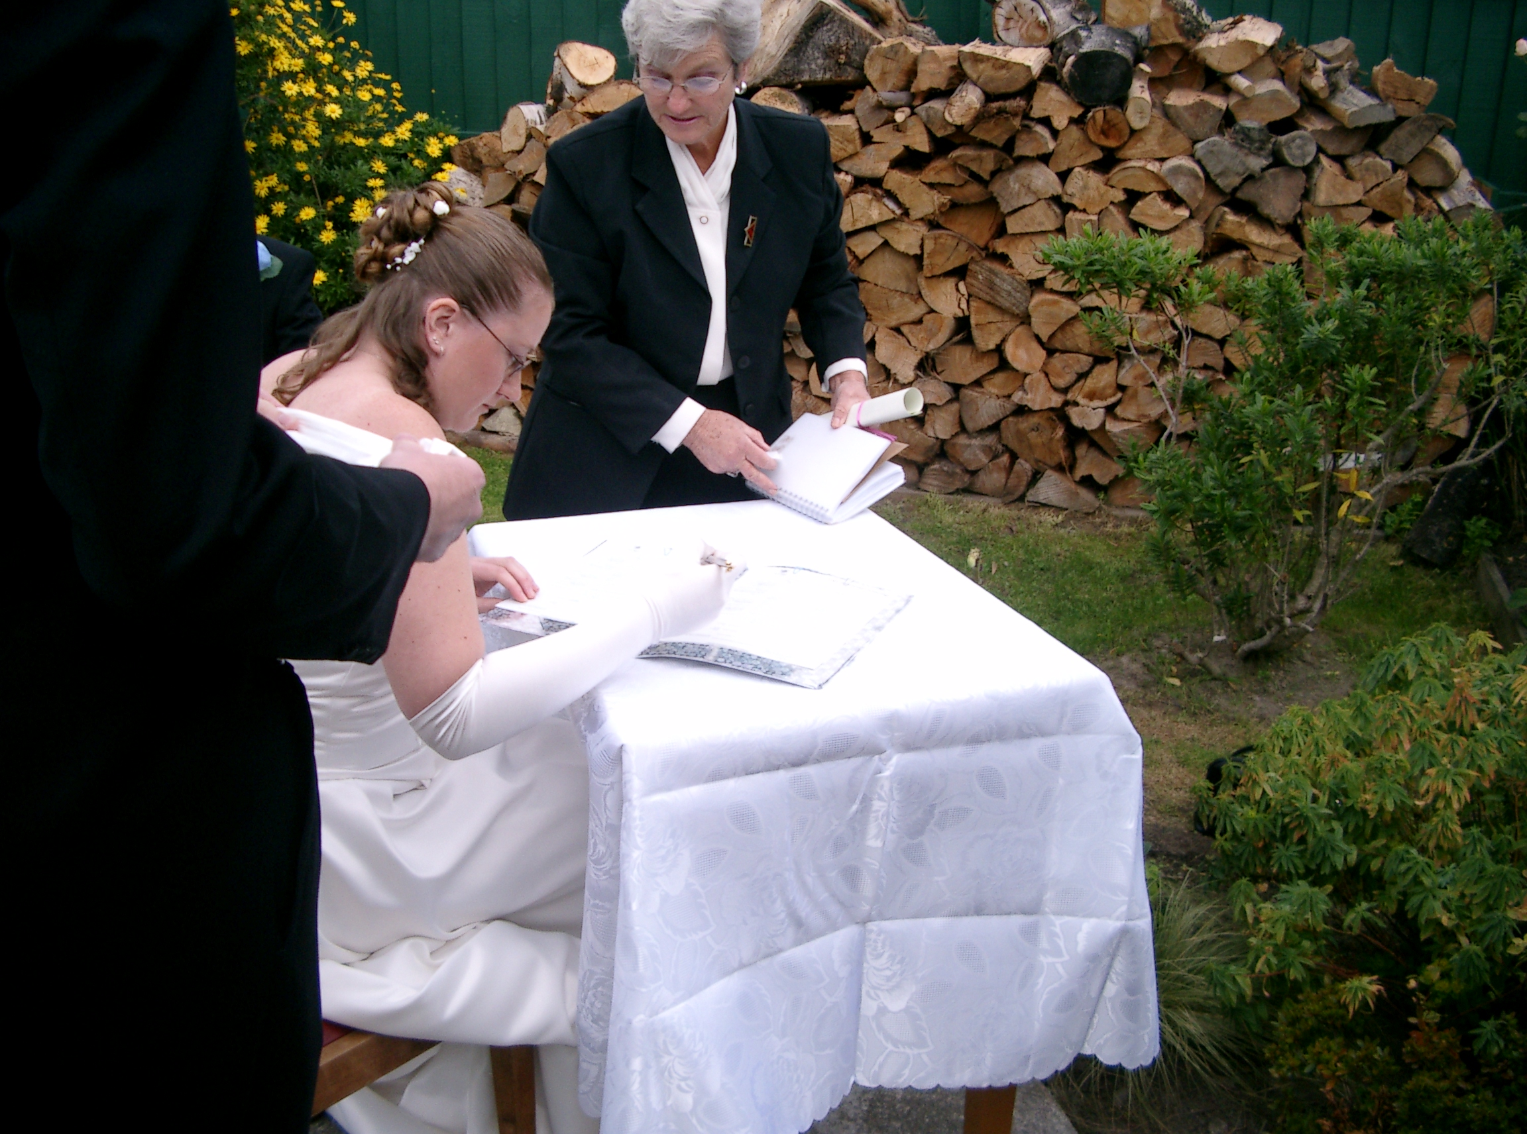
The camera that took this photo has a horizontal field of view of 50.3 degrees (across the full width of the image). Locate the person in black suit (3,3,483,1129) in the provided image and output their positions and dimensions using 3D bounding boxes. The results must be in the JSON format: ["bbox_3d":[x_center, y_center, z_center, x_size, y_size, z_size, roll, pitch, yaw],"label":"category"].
[{"bbox_3d":[-0.475,0.220,1.346,0.470,1.800,0.600,-13,24,-35],"label":"person in black suit"}]

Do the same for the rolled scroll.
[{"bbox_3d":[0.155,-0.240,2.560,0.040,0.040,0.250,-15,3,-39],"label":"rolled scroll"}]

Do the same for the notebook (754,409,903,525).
[{"bbox_3d":[0.097,-0.151,2.540,0.155,0.075,0.205,-43,38,-13],"label":"notebook"}]

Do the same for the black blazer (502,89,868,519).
[{"bbox_3d":[-0.130,-0.380,2.520,0.520,0.670,0.400,-3,19,-11],"label":"black blazer"}]

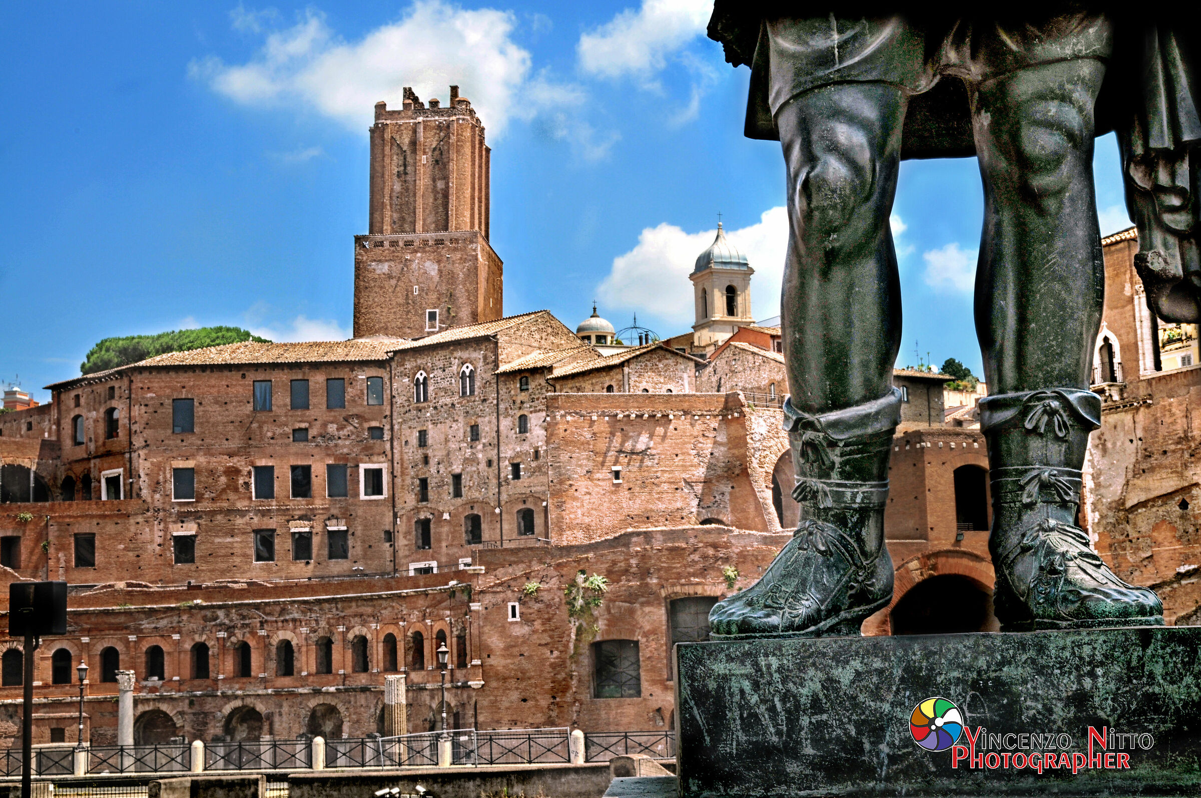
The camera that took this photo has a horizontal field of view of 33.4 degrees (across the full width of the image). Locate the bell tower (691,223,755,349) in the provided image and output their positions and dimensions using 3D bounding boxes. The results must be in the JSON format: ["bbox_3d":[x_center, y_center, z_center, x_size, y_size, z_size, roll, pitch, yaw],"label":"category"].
[{"bbox_3d":[14.191,-12.940,231.682,5.533,14.661,5.533,1,-8,-23],"label":"bell tower"}]

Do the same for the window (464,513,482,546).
[{"bbox_3d":[-7.876,8.157,124.945,1.358,1.848,0.300,-8,-10,37],"label":"window"}]

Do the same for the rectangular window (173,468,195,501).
[{"bbox_3d":[-26.680,5.486,128.098,1.264,2.026,0.300,-1,-8,-6],"label":"rectangular window"}]

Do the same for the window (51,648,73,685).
[{"bbox_3d":[-32.665,16.195,121.260,1.250,2.150,0.400,0,-8,-14],"label":"window"}]

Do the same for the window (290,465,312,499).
[{"bbox_3d":[-19.293,5.369,128.899,1.280,2.099,0.300,-1,-8,-6],"label":"window"}]

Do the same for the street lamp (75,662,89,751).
[{"bbox_3d":[-21.049,12.420,81.173,0.510,3.660,0.510,-2,-8,0],"label":"street lamp"}]

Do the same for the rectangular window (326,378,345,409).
[{"bbox_3d":[-17.195,-0.344,129.940,1.172,1.945,0.300,-1,-8,-6],"label":"rectangular window"}]

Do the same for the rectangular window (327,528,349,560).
[{"bbox_3d":[-16.894,9.365,128.580,1.279,1.904,0.300,-1,-8,-6],"label":"rectangular window"}]

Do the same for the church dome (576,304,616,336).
[{"bbox_3d":[-0.440,-8.205,208.121,4.050,3.020,4.050,-2,-8,0],"label":"church dome"}]

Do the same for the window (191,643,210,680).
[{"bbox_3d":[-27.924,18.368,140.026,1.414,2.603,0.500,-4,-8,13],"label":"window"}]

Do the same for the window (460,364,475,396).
[{"bbox_3d":[-8.287,-1.142,126.290,1.136,1.944,0.300,-8,-10,37],"label":"window"}]

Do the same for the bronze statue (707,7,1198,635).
[{"bbox_3d":[0.465,-0.842,3.096,0.950,2.400,0.680,-2,-8,1],"label":"bronze statue"}]

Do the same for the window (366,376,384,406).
[{"bbox_3d":[-16.746,-0.604,148.763,1.319,2.182,0.350,-2,-8,-3],"label":"window"}]

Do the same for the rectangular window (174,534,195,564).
[{"bbox_3d":[-26.968,9.724,129.782,1.370,1.950,0.300,-2,-8,-4],"label":"rectangular window"}]

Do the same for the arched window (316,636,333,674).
[{"bbox_3d":[-18.594,17.420,135.979,1.620,2.591,0.500,-7,-9,34],"label":"arched window"}]

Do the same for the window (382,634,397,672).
[{"bbox_3d":[-13.677,16.688,131.727,0.500,2.511,1.668,5,-10,-42],"label":"window"}]

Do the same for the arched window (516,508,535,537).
[{"bbox_3d":[-4.445,7.536,122.027,1.513,1.633,0.300,-10,-11,43],"label":"arched window"}]

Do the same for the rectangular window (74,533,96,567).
[{"bbox_3d":[-32.727,9.597,126.867,1.245,2.117,0.300,-1,-8,-6],"label":"rectangular window"}]

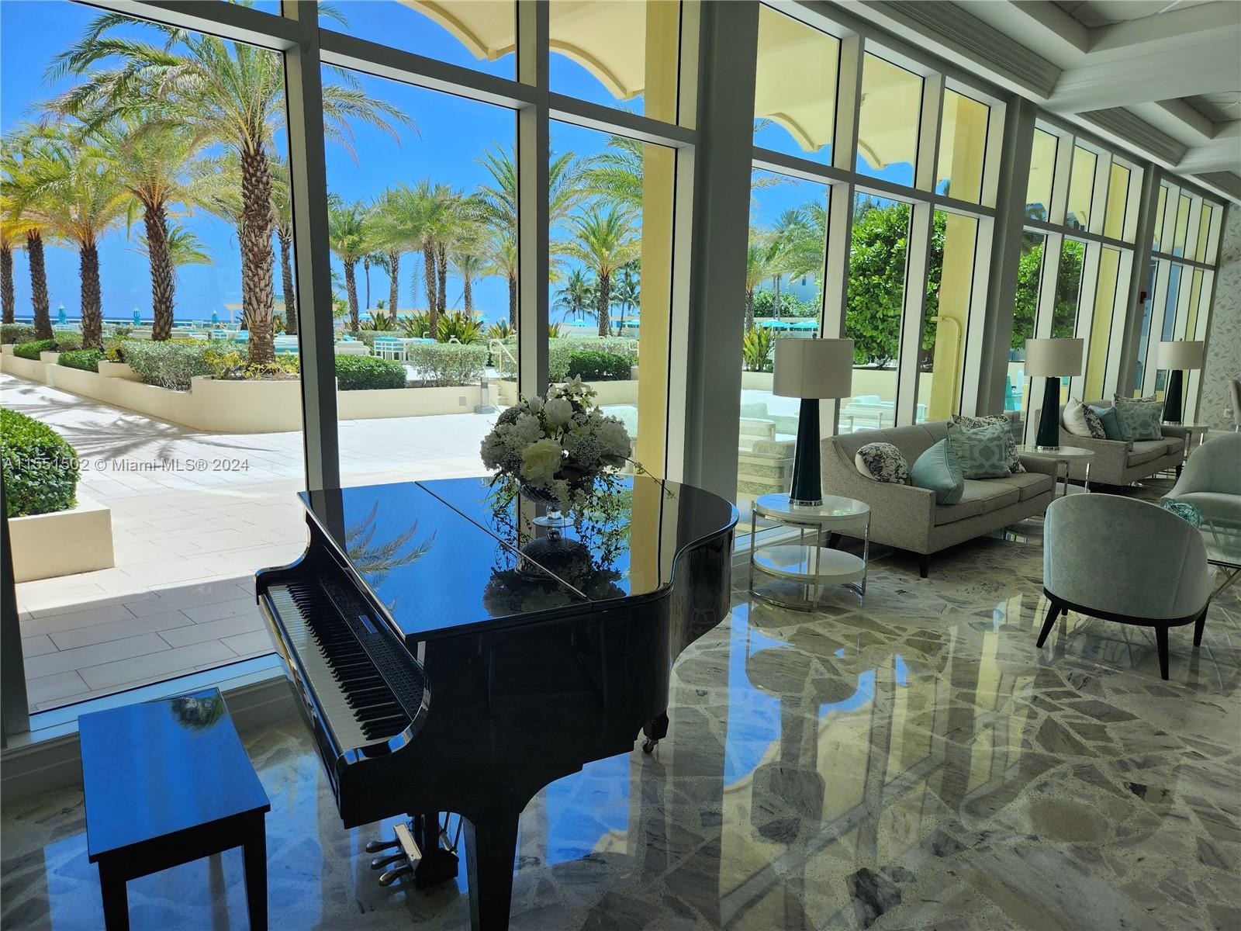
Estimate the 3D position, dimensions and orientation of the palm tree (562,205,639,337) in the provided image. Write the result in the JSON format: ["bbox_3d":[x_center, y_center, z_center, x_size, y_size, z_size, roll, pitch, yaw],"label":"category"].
[{"bbox_3d":[-0.731,-7.994,35.160,4.100,5.944,4.100,1,10,0],"label":"palm tree"}]

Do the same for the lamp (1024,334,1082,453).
[{"bbox_3d":[3.924,-0.630,7.510,0.453,0.993,0.453,-8,13,-43],"label":"lamp"}]

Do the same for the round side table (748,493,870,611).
[{"bbox_3d":[1.140,0.512,4.965,0.680,0.585,0.680,1,10,0],"label":"round side table"}]

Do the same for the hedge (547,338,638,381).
[{"bbox_3d":[-0.552,-2.103,16.483,1.900,0.870,1.200,1,10,0],"label":"hedge"}]

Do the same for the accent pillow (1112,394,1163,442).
[{"bbox_3d":[5.800,-0.503,9.248,0.520,0.470,0.180,0,-8,-5],"label":"accent pillow"}]

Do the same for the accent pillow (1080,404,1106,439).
[{"bbox_3d":[4.960,-0.422,8.690,0.190,0.450,0.450,-11,4,25],"label":"accent pillow"}]

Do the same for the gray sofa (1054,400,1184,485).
[{"bbox_3d":[5.300,-0.213,8.915,2.090,0.850,0.850,-8,13,-42],"label":"gray sofa"}]

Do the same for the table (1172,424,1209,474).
[{"bbox_3d":[6.668,-0.236,9.994,0.680,0.585,0.680,-8,13,-43],"label":"table"}]

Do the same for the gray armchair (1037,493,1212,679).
[{"bbox_3d":[2.628,0.527,4.295,0.730,0.850,0.780,11,14,44],"label":"gray armchair"}]

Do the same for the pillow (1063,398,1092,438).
[{"bbox_3d":[4.804,-0.453,8.675,0.190,0.450,0.450,-11,4,25],"label":"pillow"}]

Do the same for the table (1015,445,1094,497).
[{"bbox_3d":[3.966,0.138,7.616,0.690,0.555,0.690,-8,13,-43],"label":"table"}]

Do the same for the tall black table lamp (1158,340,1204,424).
[{"bbox_3d":[6.713,-1.016,9.948,0.435,0.970,0.435,-8,13,-43],"label":"tall black table lamp"}]

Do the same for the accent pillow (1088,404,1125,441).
[{"bbox_3d":[4.987,-0.395,8.428,0.160,0.460,0.460,-19,7,4],"label":"accent pillow"}]

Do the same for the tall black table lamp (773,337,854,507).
[{"bbox_3d":[1.151,-0.261,4.998,0.453,0.993,0.453,1,10,0],"label":"tall black table lamp"}]

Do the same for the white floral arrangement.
[{"bbox_3d":[-0.193,-0.061,2.520,0.471,0.430,0.424,1,10,0],"label":"white floral arrangement"}]

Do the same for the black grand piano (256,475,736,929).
[{"bbox_3d":[-0.268,0.669,2.635,1.525,1.010,1.500,-4,11,-28],"label":"black grand piano"}]

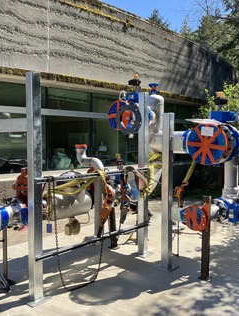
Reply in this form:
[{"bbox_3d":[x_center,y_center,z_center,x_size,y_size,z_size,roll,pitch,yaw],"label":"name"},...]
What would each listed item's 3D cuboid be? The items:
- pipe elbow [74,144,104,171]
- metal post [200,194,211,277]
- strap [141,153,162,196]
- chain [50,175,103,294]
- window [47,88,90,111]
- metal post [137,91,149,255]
[{"bbox_3d":[-0.396,-0.007,4.500,0.400,0.340,0.135,3,5,40],"label":"pipe elbow"},{"bbox_3d":[0.959,0.875,3.771,0.080,0.906,0.080,3,5,42],"label":"metal post"},{"bbox_3d":[0.426,0.220,4.530,0.210,0.570,0.190,3,5,42],"label":"strap"},{"bbox_3d":[-0.434,0.773,3.560,0.560,1.130,0.120,-2,5,-37],"label":"chain"},{"bbox_3d":[-1.126,-1.313,7.750,0.080,0.460,1.270,3,5,39],"label":"window"},{"bbox_3d":[0.326,0.215,4.500,0.105,2.127,0.105,3,5,42],"label":"metal post"}]

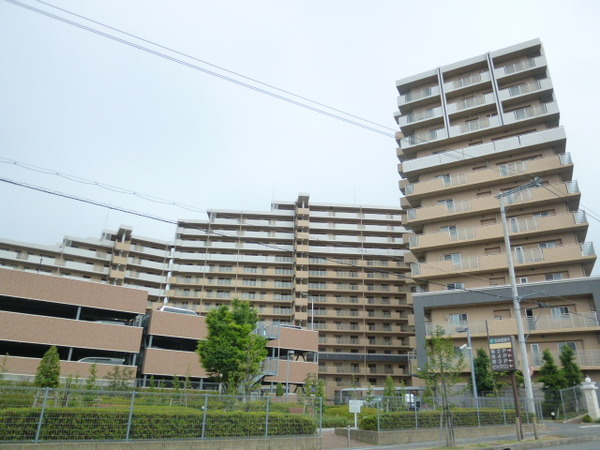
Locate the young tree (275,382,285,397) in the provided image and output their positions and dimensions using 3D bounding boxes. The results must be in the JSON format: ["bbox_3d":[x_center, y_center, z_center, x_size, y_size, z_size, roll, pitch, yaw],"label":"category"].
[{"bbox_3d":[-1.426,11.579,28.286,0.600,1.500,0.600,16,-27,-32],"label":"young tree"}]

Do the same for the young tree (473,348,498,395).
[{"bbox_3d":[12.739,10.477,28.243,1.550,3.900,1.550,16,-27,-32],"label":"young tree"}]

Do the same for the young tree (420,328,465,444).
[{"bbox_3d":[5.158,5.727,15.054,1.600,4.050,1.600,16,-27,-32],"label":"young tree"}]

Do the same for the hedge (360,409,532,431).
[{"bbox_3d":[6.809,8.425,18.059,10.700,0.660,1.000,16,-27,-32],"label":"hedge"}]

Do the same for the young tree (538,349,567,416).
[{"bbox_3d":[17.141,10.498,27.619,1.600,4.300,1.600,16,-27,-32],"label":"young tree"}]

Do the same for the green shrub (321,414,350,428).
[{"bbox_3d":[1.324,8.081,17.206,1.250,0.500,0.900,16,-27,-32],"label":"green shrub"}]

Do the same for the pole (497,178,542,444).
[{"bbox_3d":[12.486,3.798,22.573,0.500,12.900,2.600,16,-27,-32],"label":"pole"}]

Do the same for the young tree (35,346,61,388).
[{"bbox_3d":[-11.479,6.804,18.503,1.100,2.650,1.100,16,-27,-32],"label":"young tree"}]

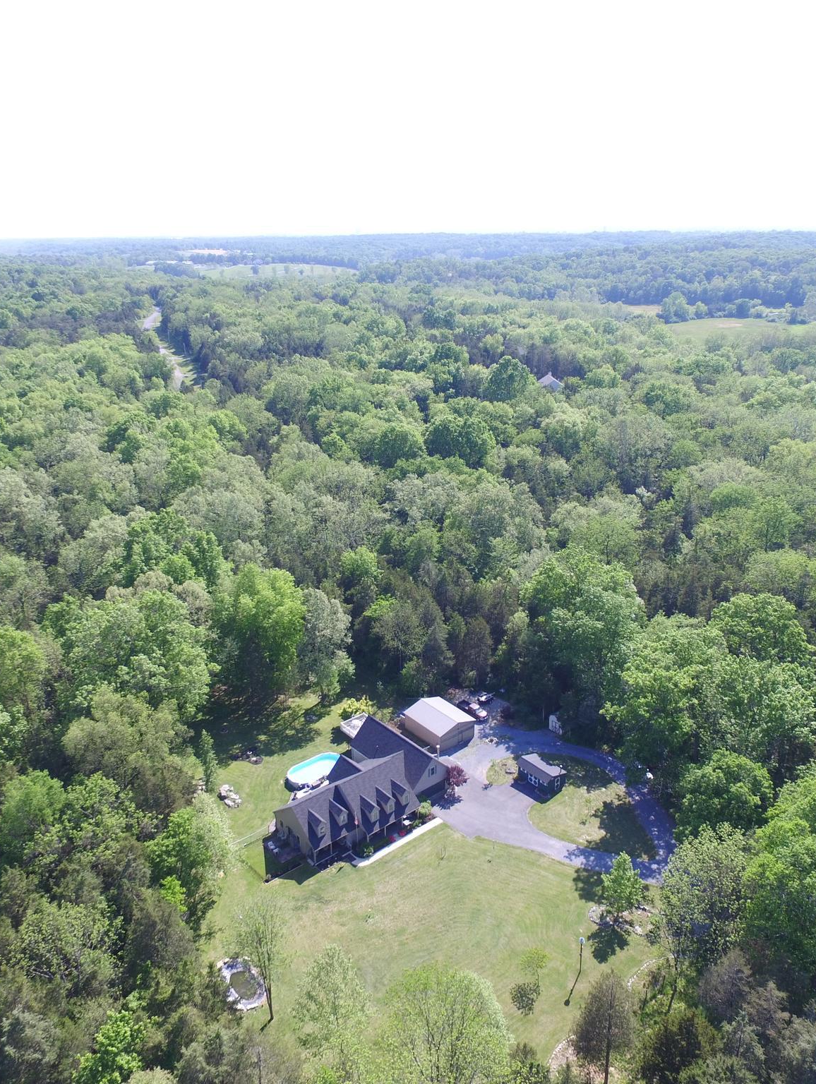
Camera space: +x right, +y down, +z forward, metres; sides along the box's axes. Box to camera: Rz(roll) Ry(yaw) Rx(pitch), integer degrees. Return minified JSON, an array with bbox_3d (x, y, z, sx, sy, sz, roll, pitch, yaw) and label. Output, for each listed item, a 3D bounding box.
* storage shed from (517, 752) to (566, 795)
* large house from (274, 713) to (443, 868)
[{"bbox_3d":[19.870,34.420,124.150,3.760,3.270,6.200,-15,25,-35],"label":"storage shed"},{"bbox_3d":[-6.980,34.420,118.680,23.950,7.560,16.350,-17,26,-38],"label":"large house"}]

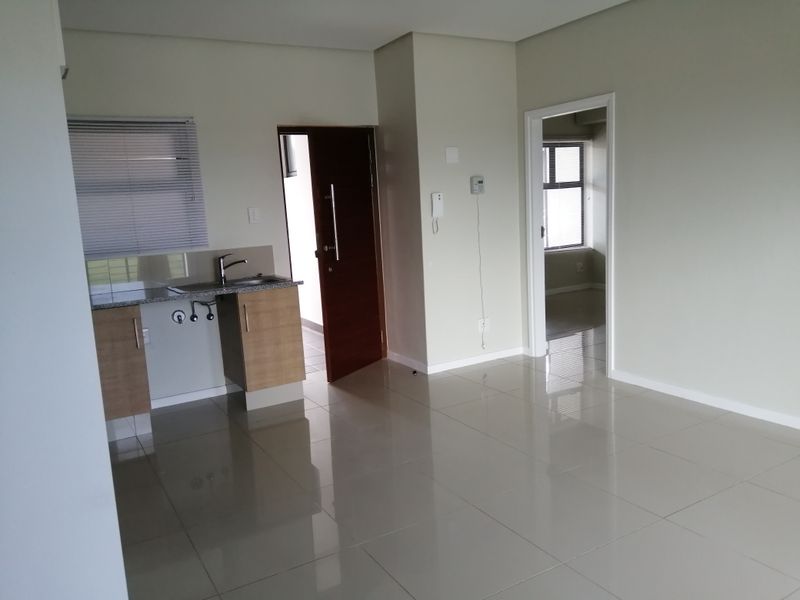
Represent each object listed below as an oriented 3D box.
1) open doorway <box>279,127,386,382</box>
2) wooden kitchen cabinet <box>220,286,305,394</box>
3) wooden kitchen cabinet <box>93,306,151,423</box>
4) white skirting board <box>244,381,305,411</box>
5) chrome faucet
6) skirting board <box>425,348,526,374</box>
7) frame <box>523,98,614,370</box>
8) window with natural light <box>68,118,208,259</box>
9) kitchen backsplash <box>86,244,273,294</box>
[{"bbox_3d":[-0.560,-0.426,5.264,0.916,2.110,0.139,-8,10,-30],"label":"open doorway"},{"bbox_3d":[-1.074,0.248,4.590,0.448,0.706,0.609,-8,10,-30],"label":"wooden kitchen cabinet"},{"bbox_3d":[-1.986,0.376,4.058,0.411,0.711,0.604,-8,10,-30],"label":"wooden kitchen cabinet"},{"bbox_3d":[-0.923,0.701,4.452,0.441,0.161,0.018,-8,10,-30],"label":"white skirting board"},{"bbox_3d":[-1.256,-0.231,4.501,0.218,0.230,0.059,-1,9,9],"label":"chrome faucet"},{"bbox_3d":[0.691,0.535,5.336,1.060,0.066,0.017,-8,10,-30],"label":"skirting board"},{"bbox_3d":[1.435,-0.508,4.974,0.149,2.160,0.933,-8,10,-30],"label":"frame"},{"bbox_3d":[-1.929,-0.828,4.338,1.016,0.976,0.089,-8,10,-30],"label":"window with natural light"},{"bbox_3d":[-1.674,-0.226,4.529,1.501,0.250,0.020,-8,10,-30],"label":"kitchen backsplash"}]

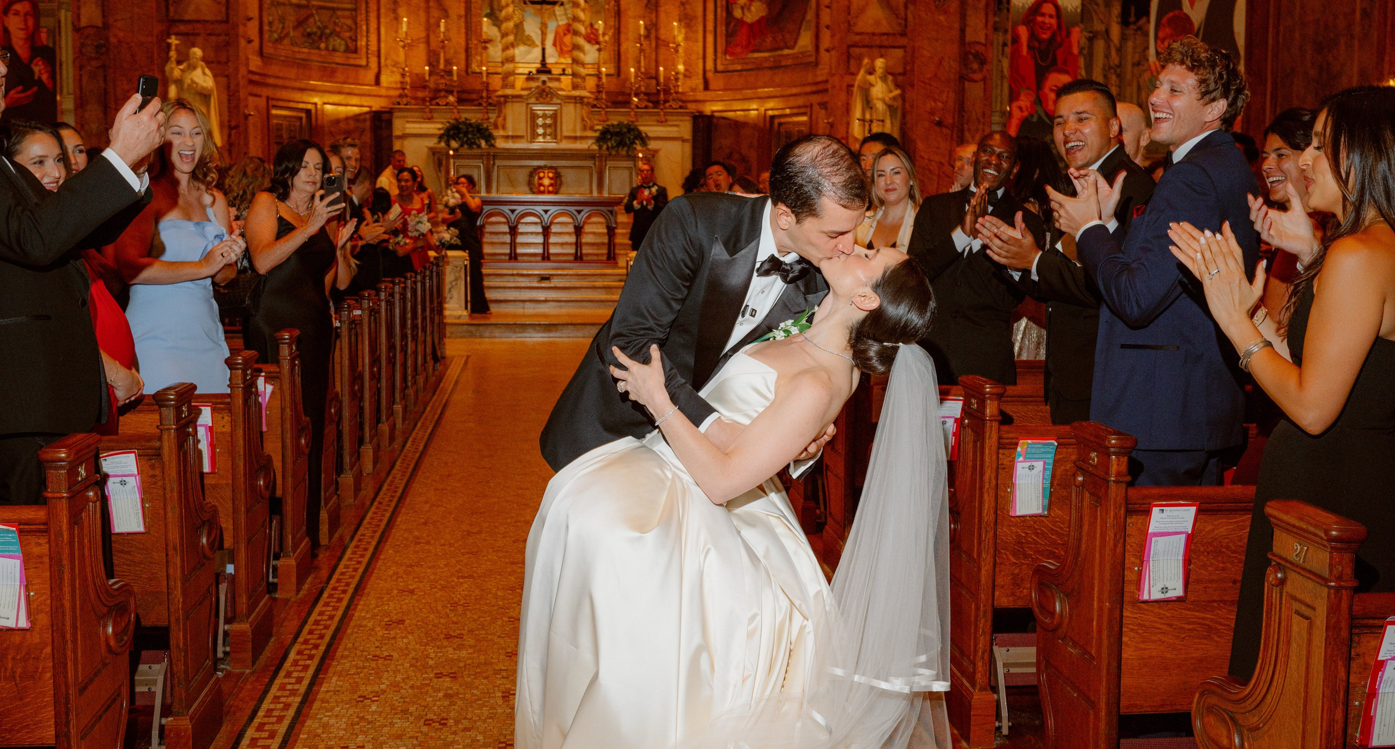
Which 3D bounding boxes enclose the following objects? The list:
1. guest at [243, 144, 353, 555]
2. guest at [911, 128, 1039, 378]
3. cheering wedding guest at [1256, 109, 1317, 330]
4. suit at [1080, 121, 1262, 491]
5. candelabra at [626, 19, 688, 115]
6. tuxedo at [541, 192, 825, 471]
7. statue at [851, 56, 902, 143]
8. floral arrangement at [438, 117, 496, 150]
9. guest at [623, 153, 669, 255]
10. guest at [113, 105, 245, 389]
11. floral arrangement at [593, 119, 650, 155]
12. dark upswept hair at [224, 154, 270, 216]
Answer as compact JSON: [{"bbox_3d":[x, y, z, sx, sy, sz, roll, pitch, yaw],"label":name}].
[{"bbox_3d":[-1.596,-0.092,6.533,0.450,1.665,0.430,-5,8,-40],"label":"guest"},{"bbox_3d":[0.989,-0.026,5.873,0.550,1.720,0.480,3,7,23],"label":"guest"},{"bbox_3d":[1.480,0.190,4.054,0.450,1.680,0.480,-1,6,-18],"label":"cheering wedding guest"},{"bbox_3d":[1.151,0.210,4.034,0.400,1.540,0.500,1,6,6],"label":"suit"},{"bbox_3d":[-0.598,-4.886,25.388,0.920,1.530,0.400,0,6,-6],"label":"candelabra"},{"bbox_3d":[-0.021,0.313,3.618,0.660,1.440,0.560,6,8,41],"label":"tuxedo"},{"bbox_3d":[2.533,-3.776,23.133,0.700,1.425,0.500,0,6,-6],"label":"statue"},{"bbox_3d":[-3.659,-3.809,25.828,0.900,0.527,0.700,0,6,-6],"label":"floral arrangement"},{"bbox_3d":[-0.618,-1.638,19.529,0.530,1.833,0.400,0,6,-6],"label":"guest"},{"bbox_3d":[-1.725,-0.028,5.443,0.450,1.757,0.380,-4,8,-40],"label":"guest"},{"bbox_3d":[-1.205,-3.780,26.073,0.900,0.532,0.700,0,6,-6],"label":"floral arrangement"},{"bbox_3d":[-1.970,-0.825,7.143,0.230,0.278,0.220,-4,7,-35],"label":"dark upswept hair"}]

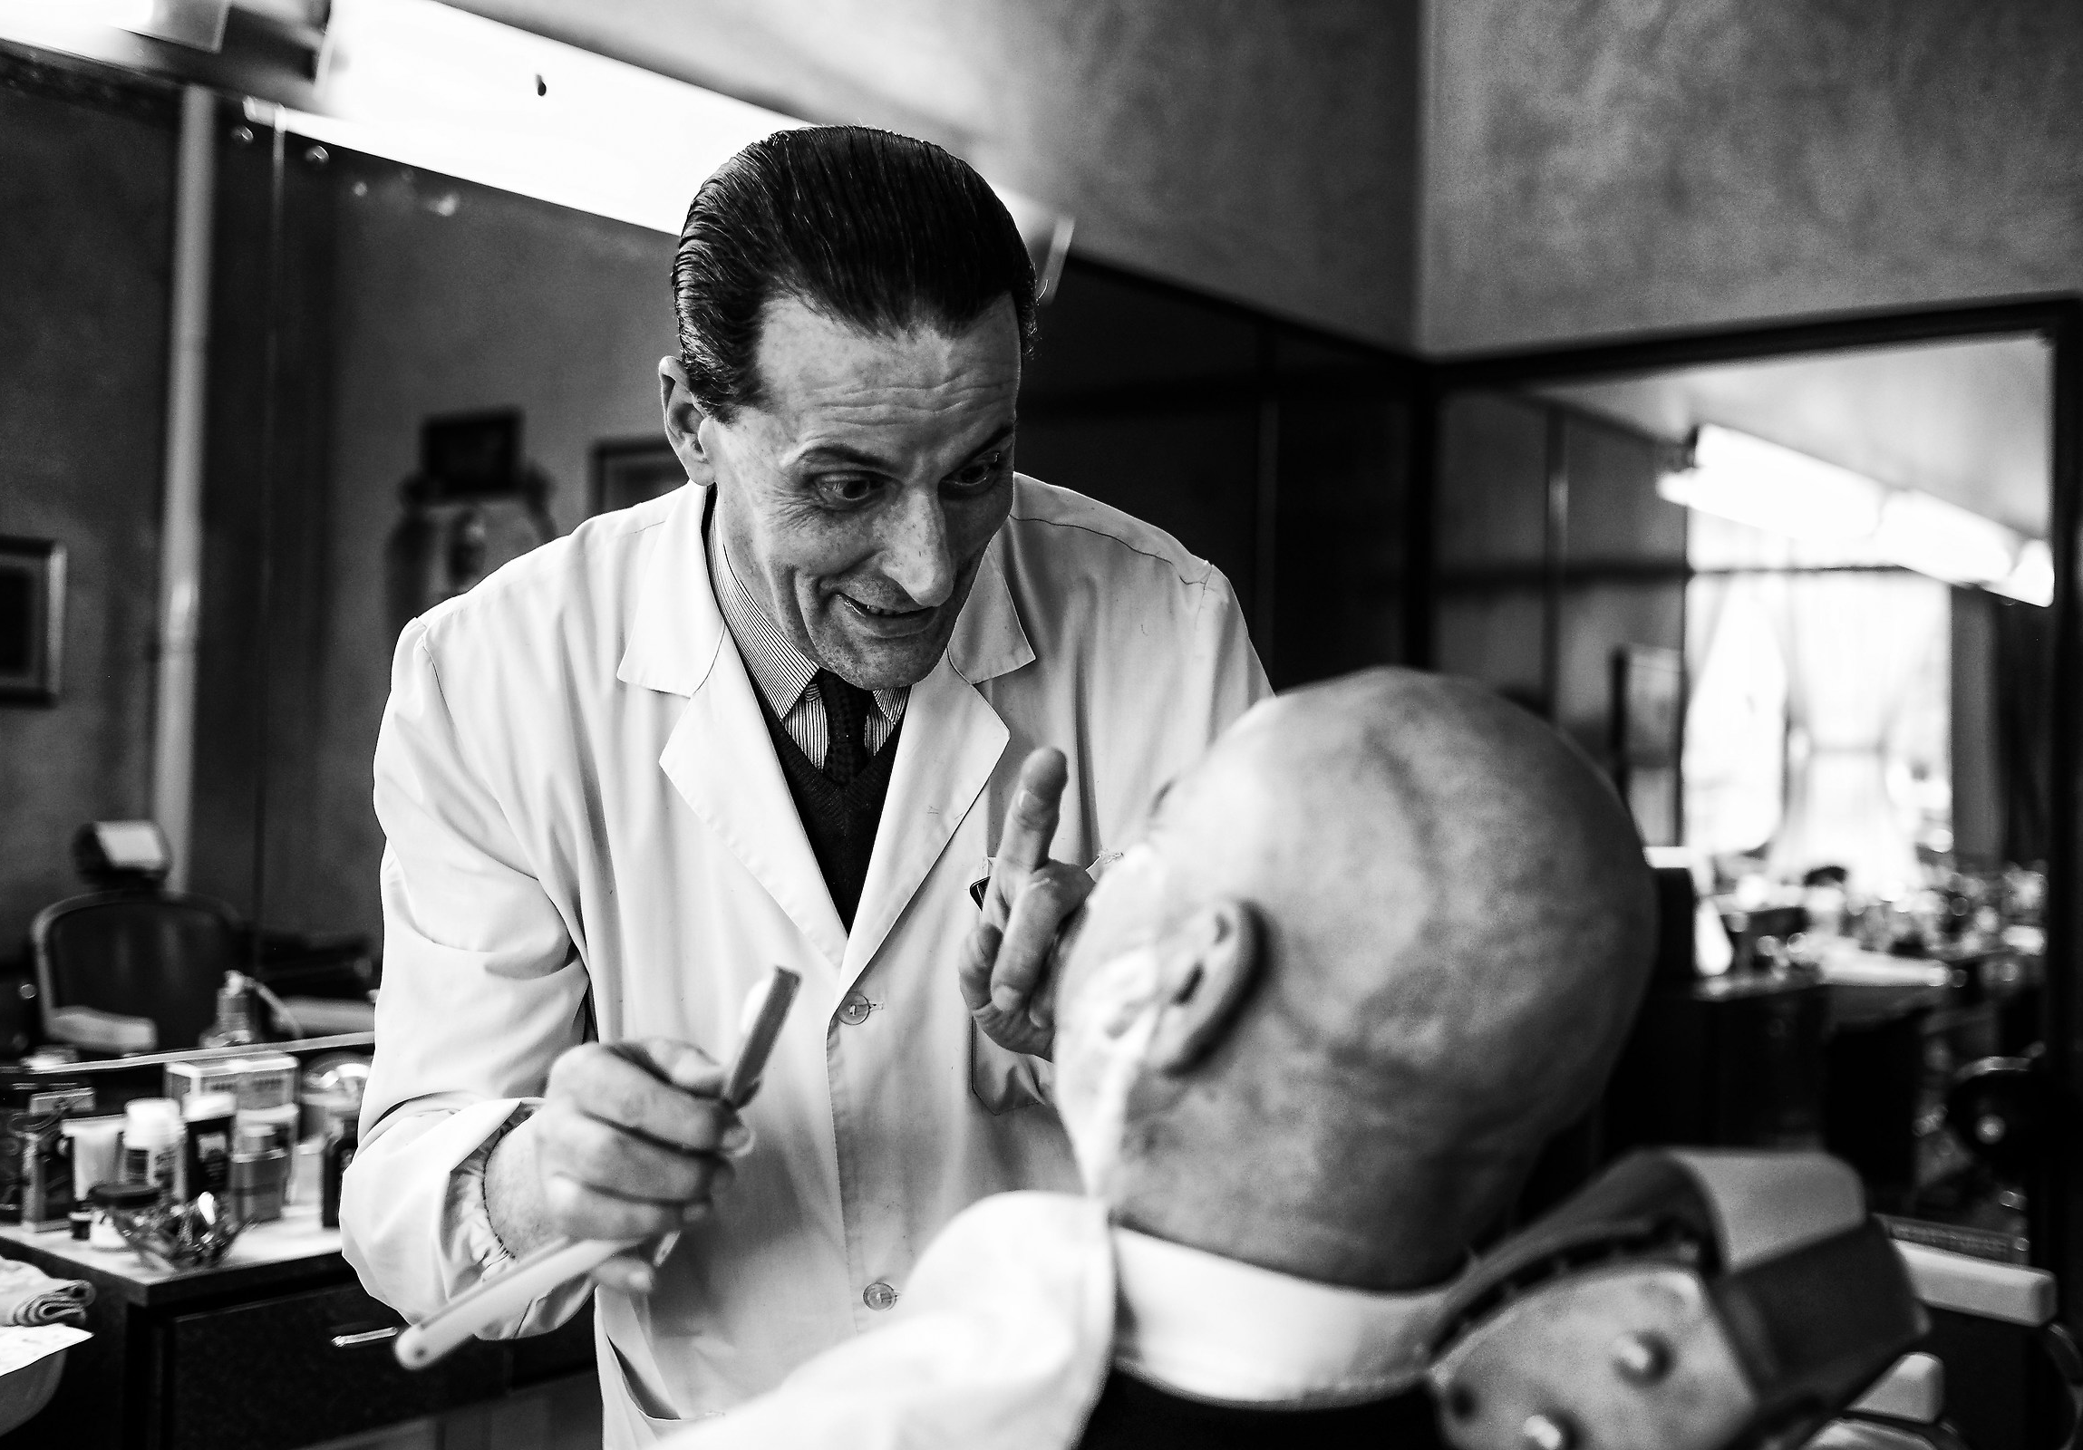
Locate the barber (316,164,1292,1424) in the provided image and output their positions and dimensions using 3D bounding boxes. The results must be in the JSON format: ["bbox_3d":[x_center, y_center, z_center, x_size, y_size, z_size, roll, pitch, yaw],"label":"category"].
[{"bbox_3d":[-0.110,0.530,1.200,0.540,1.680,0.560,1,0,-12],"label":"barber"}]

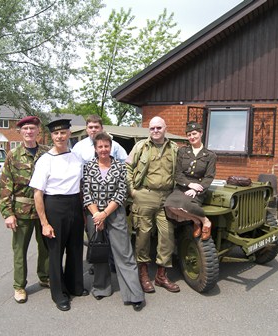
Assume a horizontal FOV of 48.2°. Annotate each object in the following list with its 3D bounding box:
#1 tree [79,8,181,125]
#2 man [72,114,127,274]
[{"bbox_3d":[-0.643,-5.445,21.693,7.400,11.019,7.200,1,4,0],"label":"tree"},{"bbox_3d":[-0.466,0.309,3.809,0.620,1.870,0.360,1,4,-7],"label":"man"}]

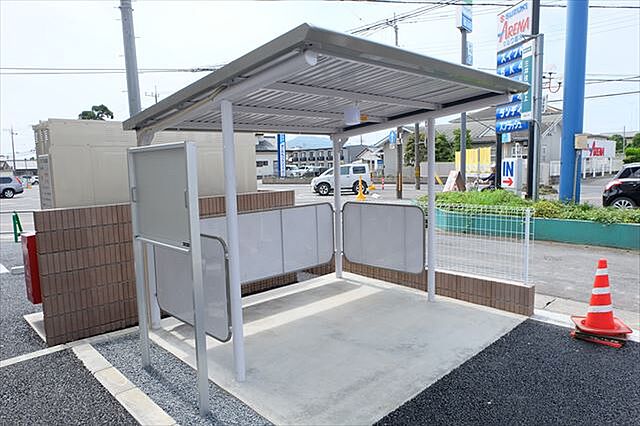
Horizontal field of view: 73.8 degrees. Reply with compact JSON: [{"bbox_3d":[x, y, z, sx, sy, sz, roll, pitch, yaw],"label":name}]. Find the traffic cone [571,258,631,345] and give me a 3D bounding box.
[{"bbox_3d":[2.622,0.775,3.962,0.400,0.740,0.400,-2,6,-3],"label":"traffic cone"}]

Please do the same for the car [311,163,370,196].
[{"bbox_3d":[1.175,-1.930,25.000,3.500,1.780,1.530,-2,6,-5],"label":"car"}]

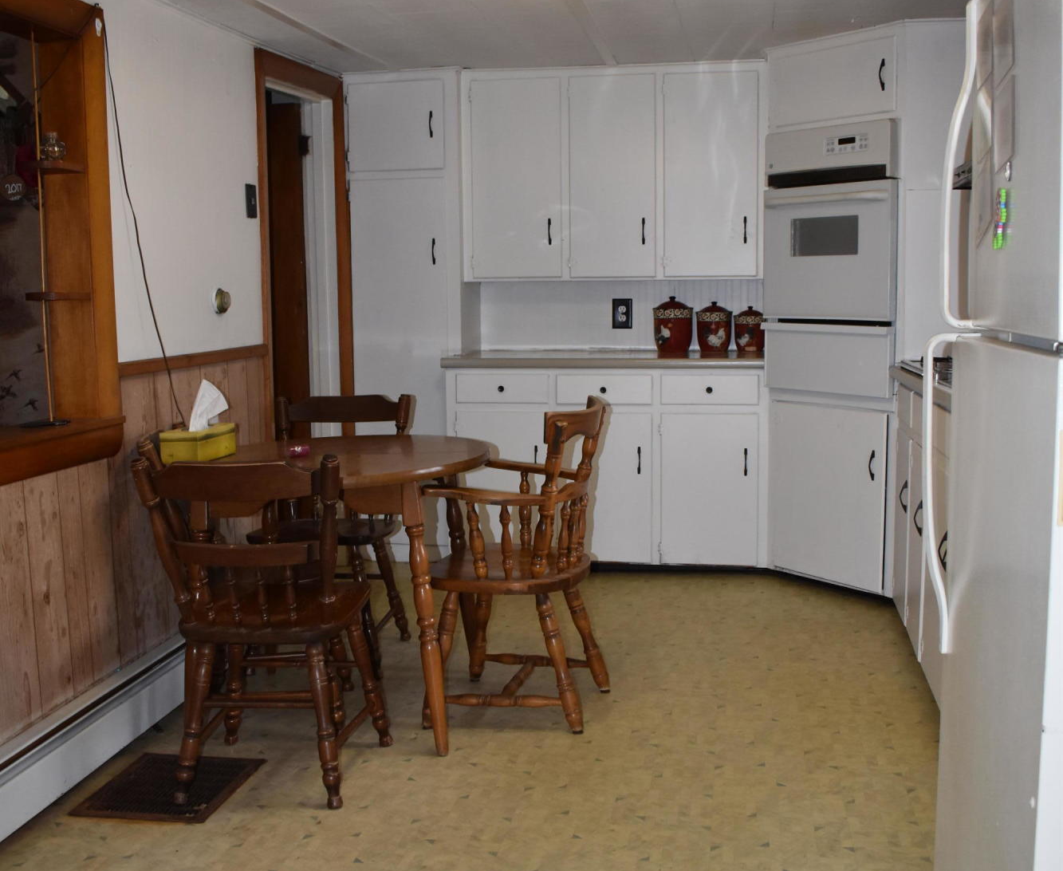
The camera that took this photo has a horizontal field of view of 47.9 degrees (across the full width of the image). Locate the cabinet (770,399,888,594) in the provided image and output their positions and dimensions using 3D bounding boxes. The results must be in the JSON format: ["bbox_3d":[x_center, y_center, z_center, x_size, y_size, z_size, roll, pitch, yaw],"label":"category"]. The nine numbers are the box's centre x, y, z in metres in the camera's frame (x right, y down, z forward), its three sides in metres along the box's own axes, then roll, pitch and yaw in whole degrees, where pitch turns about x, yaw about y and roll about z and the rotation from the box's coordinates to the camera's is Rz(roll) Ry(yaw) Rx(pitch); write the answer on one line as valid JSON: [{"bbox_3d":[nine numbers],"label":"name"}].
[{"bbox_3d":[1.275,0.209,4.655,0.450,0.690,0.590,-6,9,-35],"label":"cabinet"}]

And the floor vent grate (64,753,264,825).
[{"bbox_3d":[-0.860,0.837,2.869,0.329,0.015,0.362,1,7,10],"label":"floor vent grate"}]

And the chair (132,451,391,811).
[{"bbox_3d":[-0.627,0.433,2.948,0.490,0.855,0.520,0,8,7],"label":"chair"}]

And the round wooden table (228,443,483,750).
[{"bbox_3d":[-0.539,0.416,3.337,0.875,0.730,0.875,-1,7,0],"label":"round wooden table"}]

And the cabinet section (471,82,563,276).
[{"bbox_3d":[-0.042,-1.087,5.147,0.395,0.824,0.300,1,7,10],"label":"cabinet section"}]

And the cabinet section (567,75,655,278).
[{"bbox_3d":[0.360,-1.085,5.077,0.355,0.823,0.300,1,7,10],"label":"cabinet section"}]

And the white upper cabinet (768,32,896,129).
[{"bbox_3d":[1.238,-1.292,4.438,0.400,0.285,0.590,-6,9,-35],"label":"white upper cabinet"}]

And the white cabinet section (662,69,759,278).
[{"bbox_3d":[0.755,-1.076,5.009,0.384,0.824,0.300,1,7,10],"label":"white cabinet section"}]

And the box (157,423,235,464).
[{"bbox_3d":[-0.904,0.023,3.261,0.112,0.080,0.218,1,8,14],"label":"box"}]

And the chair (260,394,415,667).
[{"bbox_3d":[-0.657,0.298,3.869,0.490,0.820,0.510,1,7,10],"label":"chair"}]

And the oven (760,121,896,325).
[{"bbox_3d":[1.252,-0.792,4.511,0.450,0.717,0.610,-6,9,-35],"label":"oven"}]

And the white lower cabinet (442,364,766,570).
[{"bbox_3d":[0.334,0.104,5.068,1.279,0.813,0.580,1,7,10],"label":"white lower cabinet"}]

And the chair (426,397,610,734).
[{"bbox_3d":[-0.043,0.341,3.302,0.480,0.865,0.570,1,7,13],"label":"chair"}]

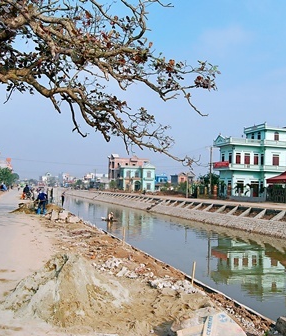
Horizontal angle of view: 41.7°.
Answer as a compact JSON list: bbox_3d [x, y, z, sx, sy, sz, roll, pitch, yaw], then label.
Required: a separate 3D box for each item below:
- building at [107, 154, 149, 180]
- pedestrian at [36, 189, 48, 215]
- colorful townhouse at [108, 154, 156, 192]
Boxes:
[{"bbox_3d":[-5.914,1.888,139.153,14.500,12.900,6.200,3,-3,-19],"label":"building"},{"bbox_3d":[-5.724,1.889,21.200,0.550,1.480,0.580,-1,-4,41],"label":"pedestrian"},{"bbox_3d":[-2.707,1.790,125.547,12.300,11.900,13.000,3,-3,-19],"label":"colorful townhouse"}]

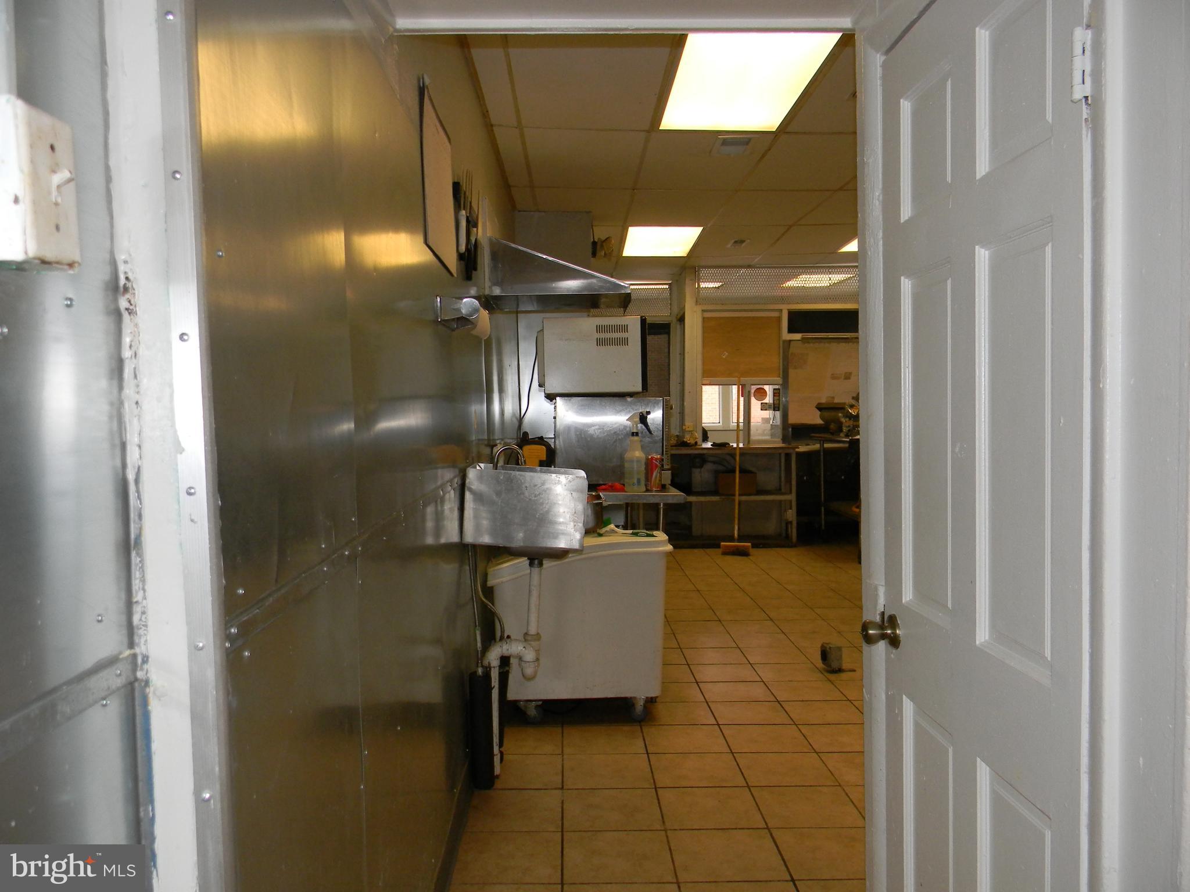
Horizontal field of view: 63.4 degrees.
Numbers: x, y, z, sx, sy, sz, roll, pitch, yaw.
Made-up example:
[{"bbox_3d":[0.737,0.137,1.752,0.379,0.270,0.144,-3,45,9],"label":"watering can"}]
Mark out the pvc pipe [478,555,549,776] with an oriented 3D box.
[{"bbox_3d":[-0.275,0.742,3.250,0.225,0.705,0.160,0,2,-2],"label":"pvc pipe"}]

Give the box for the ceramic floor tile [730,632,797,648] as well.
[{"bbox_3d":[0.904,1.051,5.186,0.302,0.010,0.302,0,2,-2],"label":"ceramic floor tile"}]

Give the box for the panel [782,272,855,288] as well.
[{"bbox_3d":[2.298,-1.740,10.084,0.570,0.050,1.180,0,2,-1],"label":"panel"}]

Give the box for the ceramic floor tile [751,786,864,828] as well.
[{"bbox_3d":[0.666,1.140,3.030,0.302,0.010,0.302,0,2,-2],"label":"ceramic floor tile"}]

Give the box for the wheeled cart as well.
[{"bbox_3d":[-0.073,0.743,4.013,0.735,0.740,0.370,0,2,-5],"label":"wheeled cart"}]

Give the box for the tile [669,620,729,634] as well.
[{"bbox_3d":[0.584,1.032,5.447,0.302,0.010,0.302,0,2,-2],"label":"tile"}]

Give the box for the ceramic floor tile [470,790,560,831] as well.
[{"bbox_3d":[-0.254,1.141,3.000,0.292,0.010,0.302,0,2,-2],"label":"ceramic floor tile"}]

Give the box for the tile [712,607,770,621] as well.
[{"bbox_3d":[0.878,1.020,5.763,0.302,0.010,0.302,0,2,-2],"label":"tile"}]

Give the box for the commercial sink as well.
[{"bbox_3d":[-0.225,0.217,3.241,0.387,0.290,0.320,3,2,-2],"label":"commercial sink"}]

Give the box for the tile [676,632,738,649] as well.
[{"bbox_3d":[0.593,1.044,5.140,0.302,0.010,0.302,0,2,-2],"label":"tile"}]

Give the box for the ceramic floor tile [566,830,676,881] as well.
[{"bbox_3d":[0.064,1.164,2.721,0.304,0.010,0.304,0,2,-2],"label":"ceramic floor tile"}]

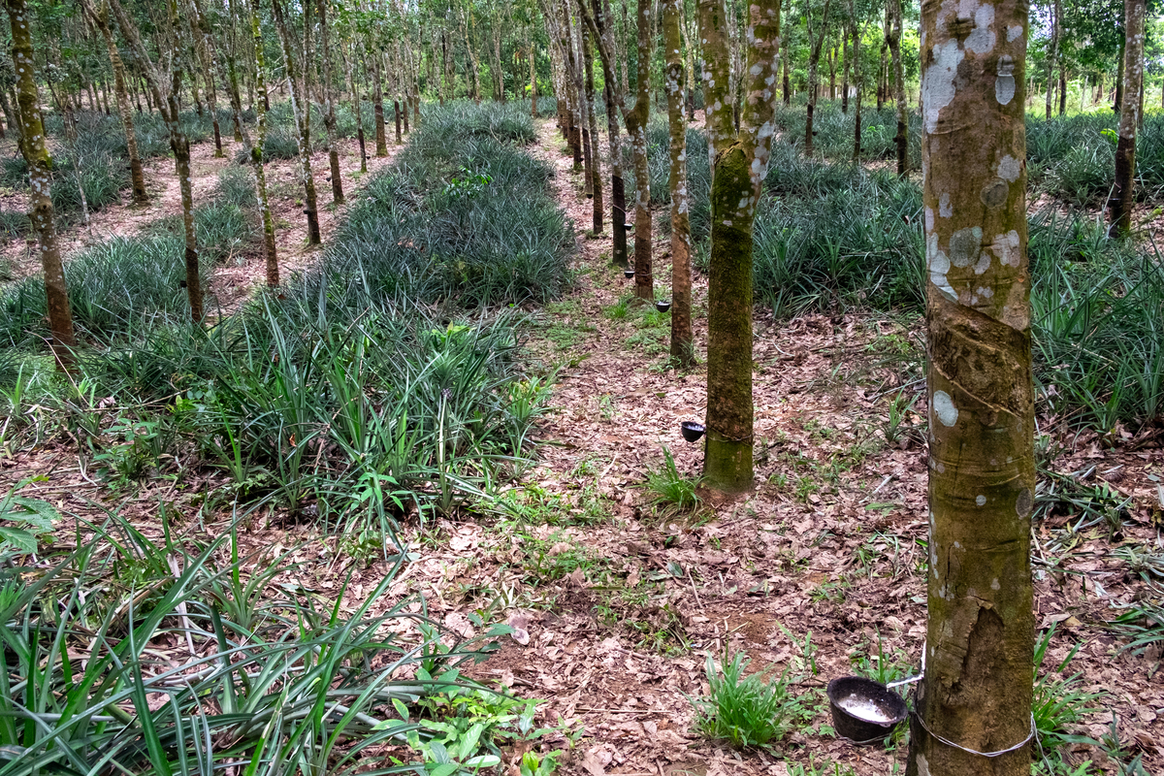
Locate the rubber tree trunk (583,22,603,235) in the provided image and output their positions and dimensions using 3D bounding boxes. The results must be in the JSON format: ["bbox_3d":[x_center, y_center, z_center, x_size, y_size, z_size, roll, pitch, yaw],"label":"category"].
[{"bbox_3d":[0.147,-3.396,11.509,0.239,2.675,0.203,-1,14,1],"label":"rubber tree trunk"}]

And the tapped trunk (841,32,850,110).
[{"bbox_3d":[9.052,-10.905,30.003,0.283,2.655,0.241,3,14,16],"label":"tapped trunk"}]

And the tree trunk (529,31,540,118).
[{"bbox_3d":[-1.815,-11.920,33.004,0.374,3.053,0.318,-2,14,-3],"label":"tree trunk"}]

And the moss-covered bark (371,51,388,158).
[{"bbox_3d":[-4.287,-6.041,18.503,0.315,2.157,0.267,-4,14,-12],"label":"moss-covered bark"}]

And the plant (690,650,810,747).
[{"bbox_3d":[0.395,0.730,2.050,0.296,0.179,0.267,2,14,12],"label":"plant"}]

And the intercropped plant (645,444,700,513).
[{"bbox_3d":[0.379,0.383,3.650,0.235,0.265,0.212,1,14,6],"label":"intercropped plant"}]

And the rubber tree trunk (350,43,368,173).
[{"bbox_3d":[-5.221,-6.508,20.403,0.200,2.881,0.180,-1,16,0],"label":"rubber tree trunk"}]

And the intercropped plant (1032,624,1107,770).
[{"bbox_3d":[1.076,0.690,1.950,0.198,0.328,0.198,7,16,31],"label":"intercropped plant"}]

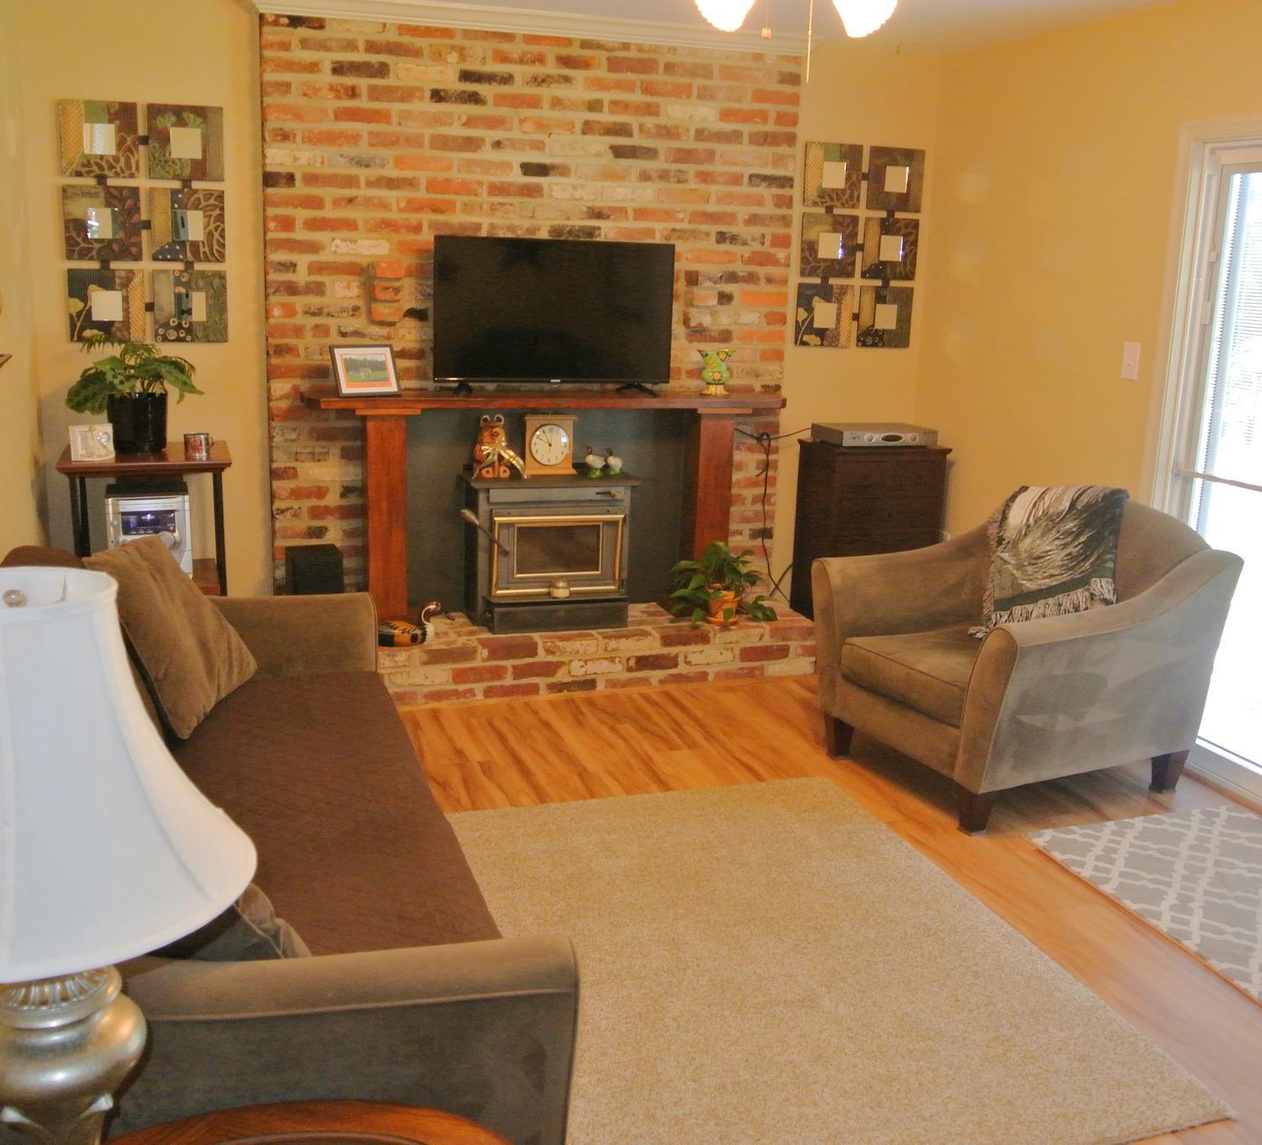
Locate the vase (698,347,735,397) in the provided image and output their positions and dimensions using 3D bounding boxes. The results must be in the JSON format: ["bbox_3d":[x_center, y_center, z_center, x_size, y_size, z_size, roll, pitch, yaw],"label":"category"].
[{"bbox_3d":[0.322,-0.765,4.873,0.145,0.168,0.135,2,13,0],"label":"vase"}]

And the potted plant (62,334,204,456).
[{"bbox_3d":[-1.741,-0.629,4.505,0.450,0.410,0.420,-2,14,-17],"label":"potted plant"}]

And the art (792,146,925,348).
[{"bbox_3d":[0.976,-1.372,5.454,0.552,0.830,0.035,-2,14,-17],"label":"art"}]

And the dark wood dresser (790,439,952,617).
[{"bbox_3d":[1.005,-0.128,5.470,0.530,0.841,0.362,-3,14,-18],"label":"dark wood dresser"}]

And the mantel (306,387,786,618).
[{"bbox_3d":[-0.283,-0.234,4.814,1.709,0.852,0.246,-3,14,-18],"label":"mantel"}]

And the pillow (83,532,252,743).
[{"bbox_3d":[-1.108,0.127,3.122,0.150,0.450,0.450,-30,8,9],"label":"pillow"}]

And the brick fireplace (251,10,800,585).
[{"bbox_3d":[-0.375,-0.903,4.918,1.962,2.099,0.308,-3,14,-18],"label":"brick fireplace"}]

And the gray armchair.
[{"bbox_3d":[1.201,0.201,4.028,0.932,0.878,0.910,-6,15,-27],"label":"gray armchair"}]

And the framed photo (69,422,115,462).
[{"bbox_3d":[-1.767,-0.432,4.223,0.132,0.118,0.035,-6,5,-29],"label":"framed photo"}]

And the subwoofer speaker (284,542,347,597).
[{"bbox_3d":[-1.133,0.062,4.617,0.168,0.270,0.230,-2,14,-17],"label":"subwoofer speaker"}]

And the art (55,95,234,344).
[{"bbox_3d":[-1.707,-1.225,4.543,0.542,0.822,0.031,-3,14,-18],"label":"art"}]

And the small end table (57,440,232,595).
[{"bbox_3d":[-1.714,-0.008,4.609,0.540,0.845,0.450,-2,14,-17],"label":"small end table"}]

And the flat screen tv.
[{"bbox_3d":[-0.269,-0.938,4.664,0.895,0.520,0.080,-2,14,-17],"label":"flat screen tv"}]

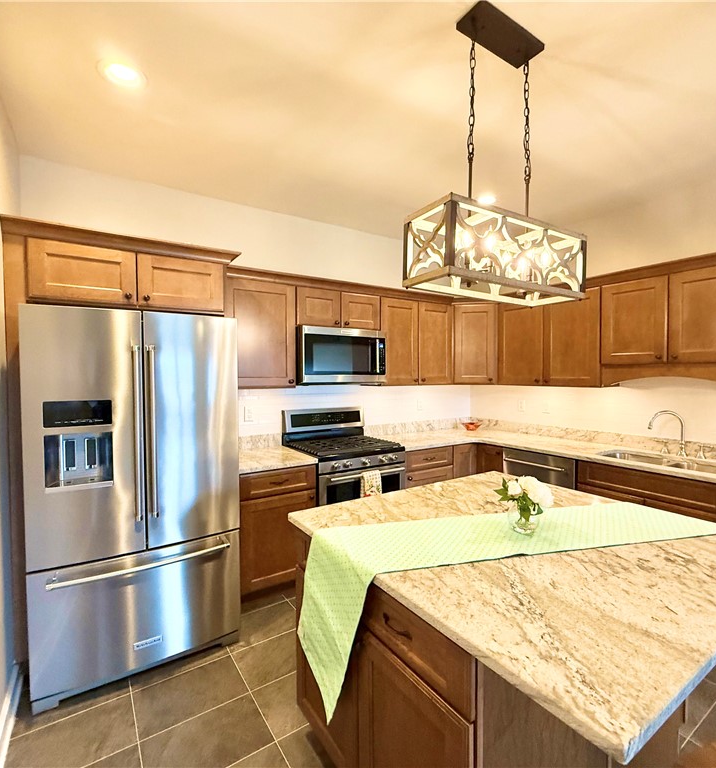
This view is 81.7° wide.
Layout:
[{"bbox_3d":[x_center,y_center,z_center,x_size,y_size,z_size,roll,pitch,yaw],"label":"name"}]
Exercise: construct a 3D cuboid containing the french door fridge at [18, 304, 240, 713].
[{"bbox_3d":[-1.257,0.550,2.354,0.906,1.790,0.895,-1,2,-33],"label":"french door fridge"}]

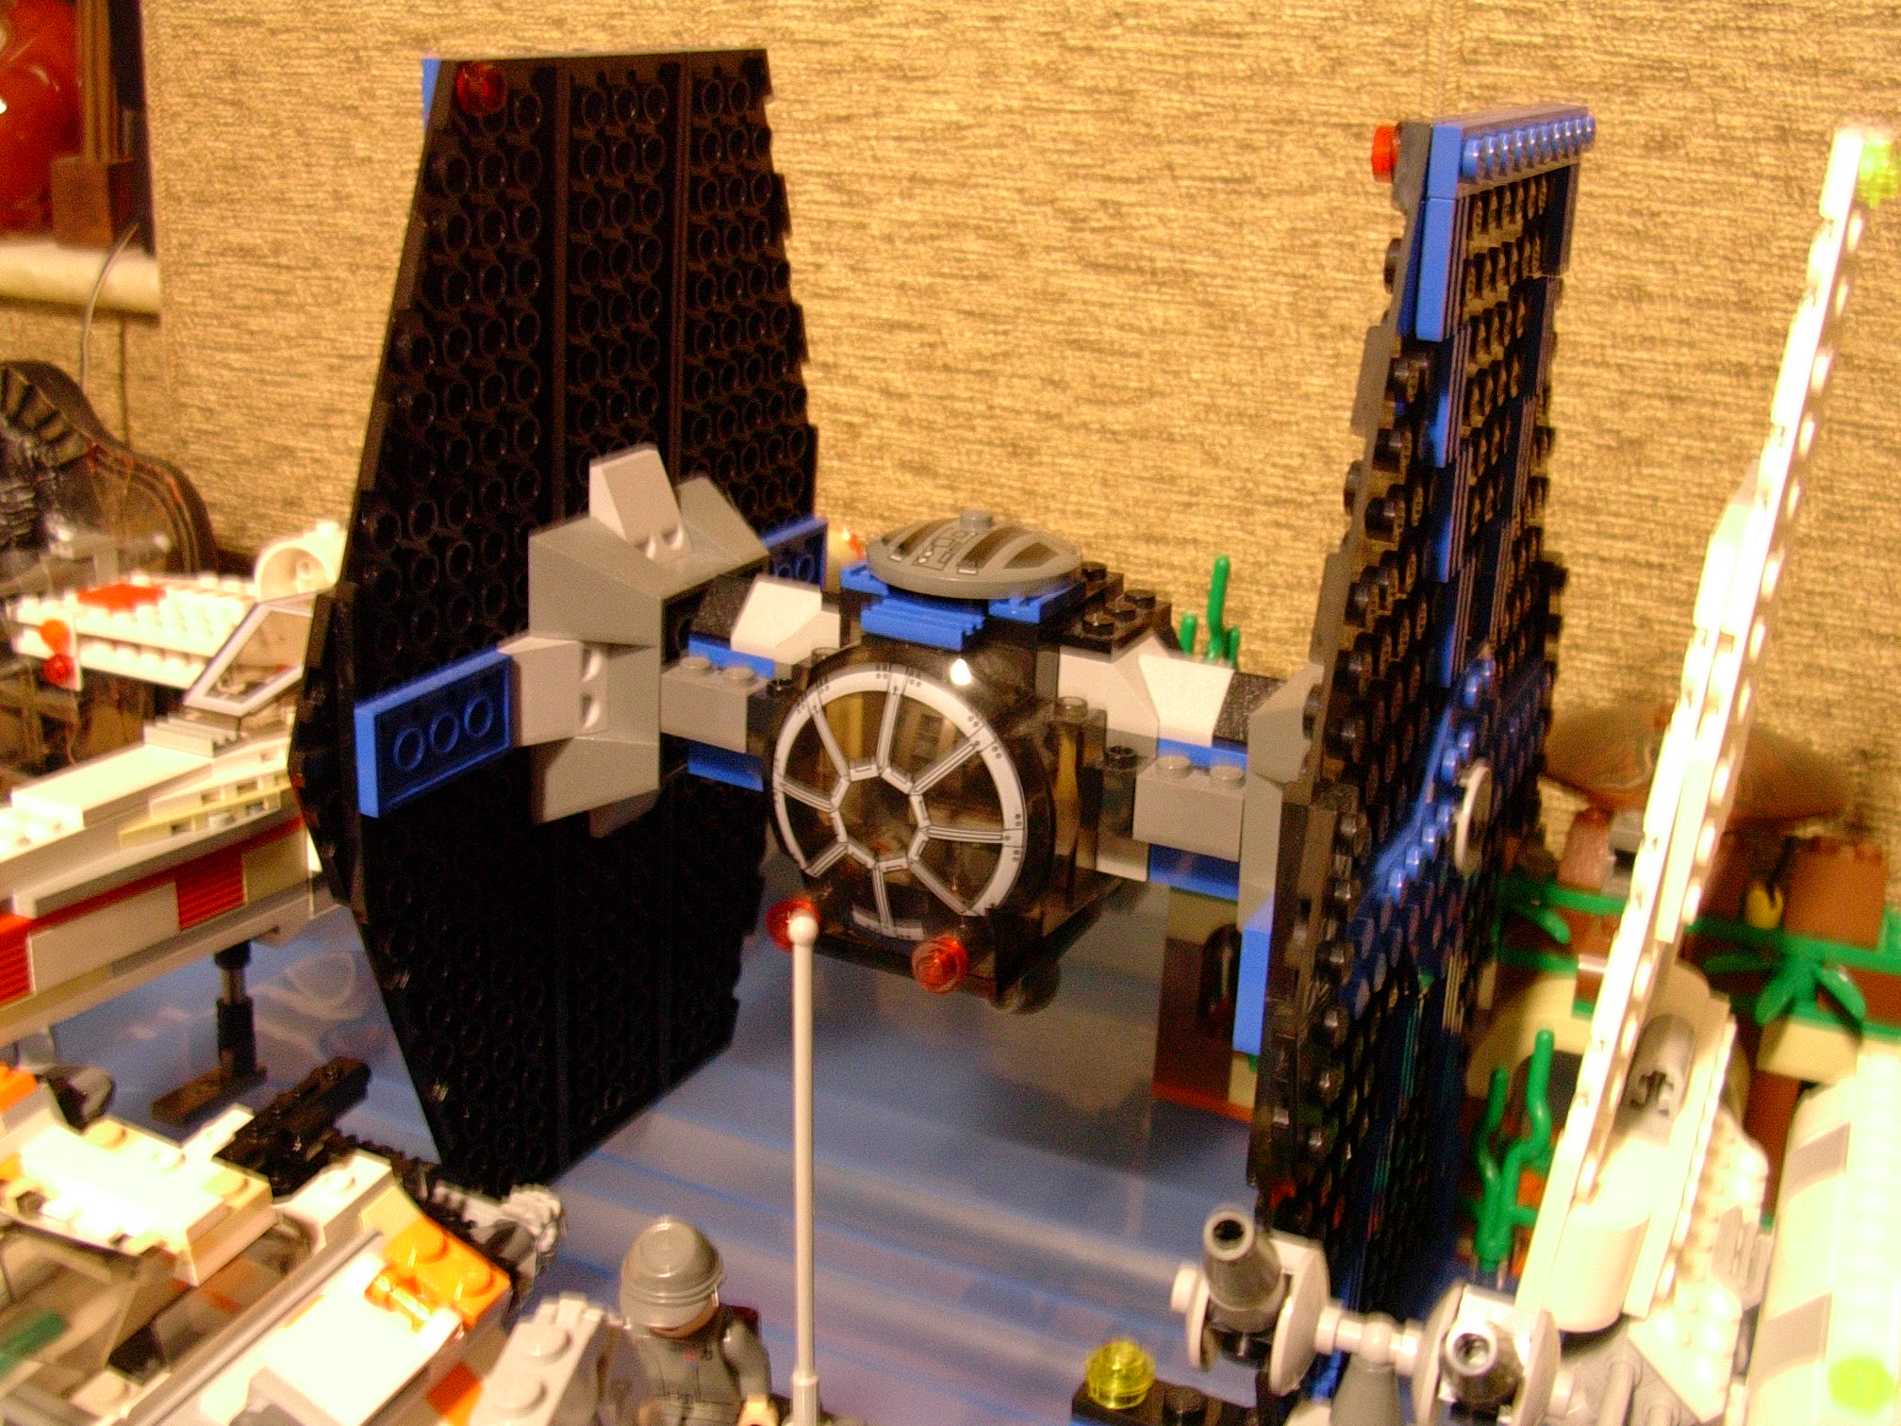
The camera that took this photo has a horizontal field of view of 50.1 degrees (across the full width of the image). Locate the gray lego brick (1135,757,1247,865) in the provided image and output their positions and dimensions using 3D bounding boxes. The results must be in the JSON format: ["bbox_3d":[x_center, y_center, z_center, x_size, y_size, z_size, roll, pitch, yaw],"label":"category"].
[{"bbox_3d":[0.035,0.013,0.287,0.016,0.011,0.010,12,21,24],"label":"gray lego brick"}]

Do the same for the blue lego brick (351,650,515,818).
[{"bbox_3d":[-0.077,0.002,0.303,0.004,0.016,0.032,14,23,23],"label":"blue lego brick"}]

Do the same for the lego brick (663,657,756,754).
[{"bbox_3d":[-0.036,-0.002,0.320,0.016,0.011,0.010,12,21,24],"label":"lego brick"}]

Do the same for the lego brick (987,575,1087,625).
[{"bbox_3d":[0.013,-0.017,0.293,0.008,0.004,0.016,12,21,24],"label":"lego brick"}]

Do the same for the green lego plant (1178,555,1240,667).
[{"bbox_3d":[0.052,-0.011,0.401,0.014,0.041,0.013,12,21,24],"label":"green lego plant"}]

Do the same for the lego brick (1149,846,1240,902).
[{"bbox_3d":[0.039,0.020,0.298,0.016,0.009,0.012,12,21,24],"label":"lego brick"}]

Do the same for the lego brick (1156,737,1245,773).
[{"bbox_3d":[0.040,0.005,0.293,0.016,0.004,0.013,12,21,24],"label":"lego brick"}]

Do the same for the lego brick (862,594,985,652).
[{"bbox_3d":[-0.004,-0.013,0.288,0.016,0.003,0.008,12,21,24],"label":"lego brick"}]

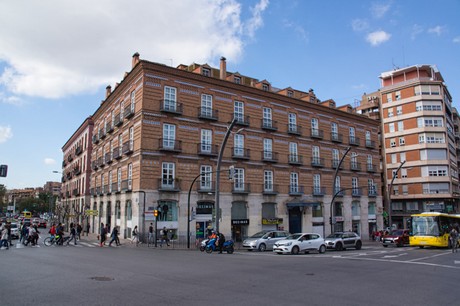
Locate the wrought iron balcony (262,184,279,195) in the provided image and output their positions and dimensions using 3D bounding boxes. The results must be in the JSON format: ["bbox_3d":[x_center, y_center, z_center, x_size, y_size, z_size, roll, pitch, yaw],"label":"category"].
[{"bbox_3d":[4.816,4.294,40.301,2.226,1.155,0.546,6,-11,-35],"label":"wrought iron balcony"}]

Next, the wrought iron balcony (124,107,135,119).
[{"bbox_3d":[-11.059,-4.444,38.341,0.598,1.248,1.950,5,-10,-30],"label":"wrought iron balcony"}]

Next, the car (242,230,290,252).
[{"bbox_3d":[3.250,7.369,28.800,4.450,1.650,1.830,6,-11,-36],"label":"car"}]

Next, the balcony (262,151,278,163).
[{"bbox_3d":[4.922,0.512,41.972,2.200,1.200,0.500,6,-11,-36],"label":"balcony"}]

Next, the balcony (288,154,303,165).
[{"bbox_3d":[8.138,0.925,43.220,2.200,1.150,0.500,6,-11,-36],"label":"balcony"}]

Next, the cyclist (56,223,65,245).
[{"bbox_3d":[-12.558,6.013,25.670,0.500,1.670,0.500,5,-11,-29],"label":"cyclist"}]

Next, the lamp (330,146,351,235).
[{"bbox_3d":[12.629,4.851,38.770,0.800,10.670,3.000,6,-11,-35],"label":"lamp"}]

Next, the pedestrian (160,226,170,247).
[{"bbox_3d":[-5.138,6.656,27.485,0.720,1.550,0.500,4,-10,-24],"label":"pedestrian"}]

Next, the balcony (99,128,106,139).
[{"bbox_3d":[-17.081,-2.462,46.273,0.536,1.190,2.243,6,-11,-31],"label":"balcony"}]

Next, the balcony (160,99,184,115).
[{"bbox_3d":[-5.759,-4.404,34.045,2.226,1.144,0.546,6,-11,-35],"label":"balcony"}]

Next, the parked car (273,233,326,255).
[{"bbox_3d":[5.100,6.551,24.997,4.060,1.450,1.780,5,-10,-31],"label":"parked car"}]

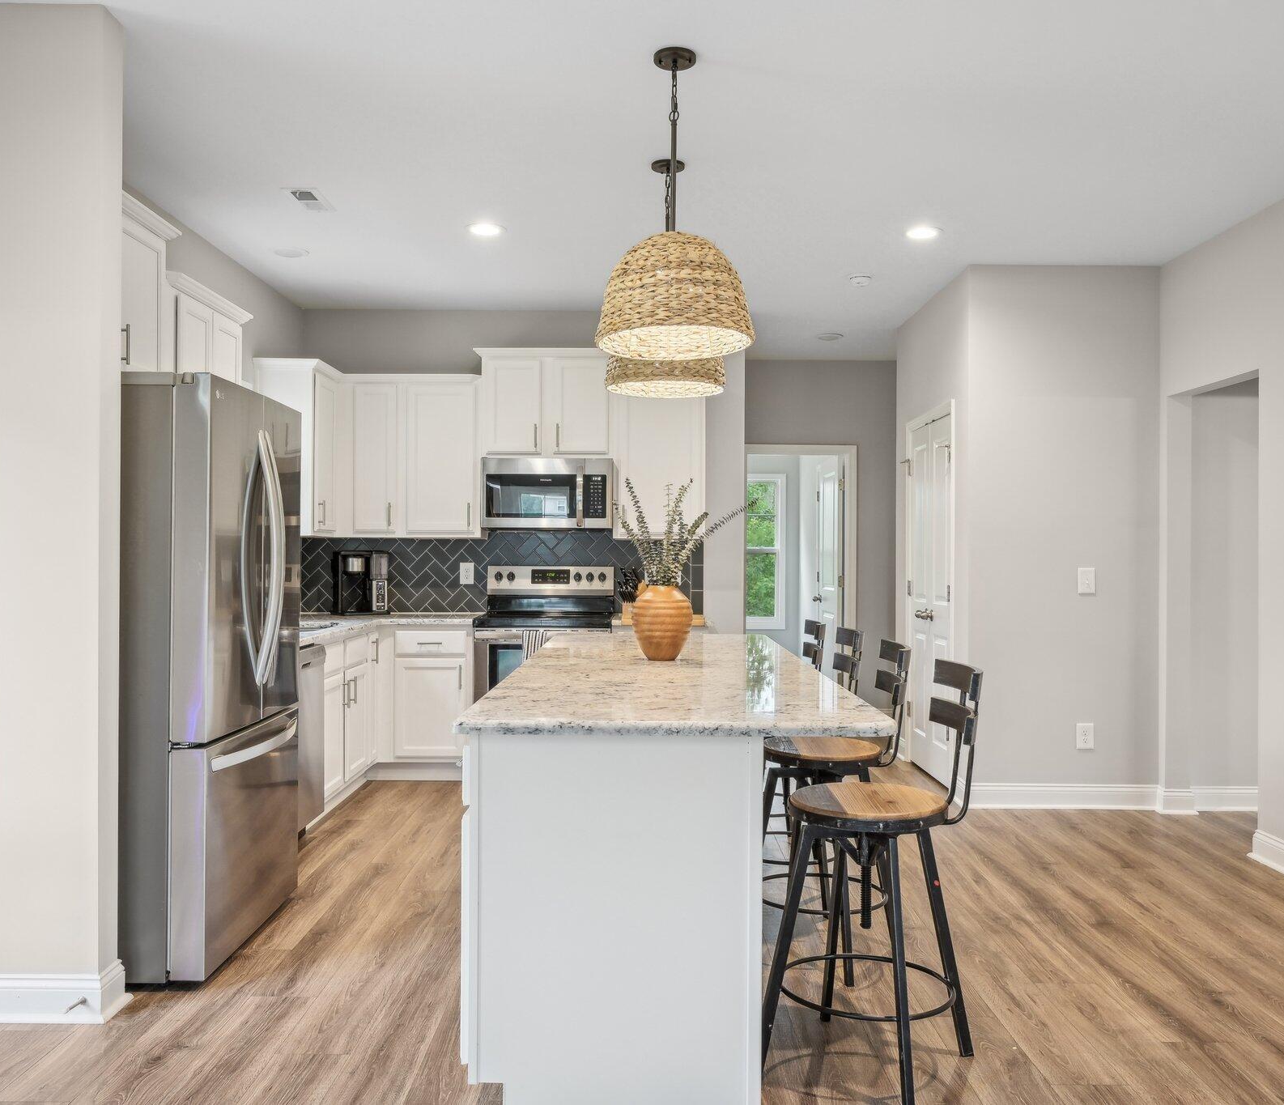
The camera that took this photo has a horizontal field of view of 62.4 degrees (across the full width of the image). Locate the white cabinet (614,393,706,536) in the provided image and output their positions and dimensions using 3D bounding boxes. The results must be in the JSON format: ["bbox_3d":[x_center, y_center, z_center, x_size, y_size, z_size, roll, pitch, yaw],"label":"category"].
[{"bbox_3d":[0.103,-0.545,6.194,0.535,0.907,0.370,0,0,1],"label":"white cabinet"}]

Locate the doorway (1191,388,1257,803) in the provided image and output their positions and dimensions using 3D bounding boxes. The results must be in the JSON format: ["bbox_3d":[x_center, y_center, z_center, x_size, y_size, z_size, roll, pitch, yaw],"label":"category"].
[{"bbox_3d":[2.667,0.268,4.876,0.130,2.081,0.810,0,0,1],"label":"doorway"}]

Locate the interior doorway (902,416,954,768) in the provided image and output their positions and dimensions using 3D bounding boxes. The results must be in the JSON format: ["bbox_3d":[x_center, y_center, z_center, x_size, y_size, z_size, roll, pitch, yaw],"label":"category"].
[{"bbox_3d":[1.665,0.242,6.005,0.110,2.065,0.990,0,0,0],"label":"interior doorway"}]

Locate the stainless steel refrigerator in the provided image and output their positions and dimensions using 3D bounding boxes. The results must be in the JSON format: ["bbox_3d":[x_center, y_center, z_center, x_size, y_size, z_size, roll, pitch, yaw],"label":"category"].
[{"bbox_3d":[-1.624,0.380,3.508,0.840,1.810,0.830,0,0,1],"label":"stainless steel refrigerator"}]

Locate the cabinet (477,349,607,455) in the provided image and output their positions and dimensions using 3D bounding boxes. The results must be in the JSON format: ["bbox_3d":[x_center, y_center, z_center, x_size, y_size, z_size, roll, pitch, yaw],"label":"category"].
[{"bbox_3d":[-0.536,-0.858,6.270,0.780,0.618,0.360,0,0,0],"label":"cabinet"}]

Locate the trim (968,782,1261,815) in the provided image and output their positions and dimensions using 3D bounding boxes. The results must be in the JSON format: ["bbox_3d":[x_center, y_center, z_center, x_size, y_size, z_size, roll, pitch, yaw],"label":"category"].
[{"bbox_3d":[2.335,1.212,5.235,1.410,0.133,0.130,0,0,0],"label":"trim"}]

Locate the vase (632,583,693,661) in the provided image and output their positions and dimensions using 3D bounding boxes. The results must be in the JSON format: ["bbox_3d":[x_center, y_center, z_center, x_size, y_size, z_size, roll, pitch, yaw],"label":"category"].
[{"bbox_3d":[0.075,0.247,3.789,0.218,0.266,0.218,0,0,1],"label":"vase"}]

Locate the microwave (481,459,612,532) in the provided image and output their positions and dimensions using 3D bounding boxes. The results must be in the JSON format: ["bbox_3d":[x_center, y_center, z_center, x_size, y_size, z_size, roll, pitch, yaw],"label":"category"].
[{"bbox_3d":[-0.536,-0.334,6.250,0.756,0.408,0.400,0,0,0],"label":"microwave"}]

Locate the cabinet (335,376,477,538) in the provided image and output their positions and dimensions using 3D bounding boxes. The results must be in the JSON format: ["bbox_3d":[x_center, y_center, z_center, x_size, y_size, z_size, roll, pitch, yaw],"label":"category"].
[{"bbox_3d":[-1.355,-0.552,6.270,0.870,0.932,0.360,0,0,0],"label":"cabinet"}]

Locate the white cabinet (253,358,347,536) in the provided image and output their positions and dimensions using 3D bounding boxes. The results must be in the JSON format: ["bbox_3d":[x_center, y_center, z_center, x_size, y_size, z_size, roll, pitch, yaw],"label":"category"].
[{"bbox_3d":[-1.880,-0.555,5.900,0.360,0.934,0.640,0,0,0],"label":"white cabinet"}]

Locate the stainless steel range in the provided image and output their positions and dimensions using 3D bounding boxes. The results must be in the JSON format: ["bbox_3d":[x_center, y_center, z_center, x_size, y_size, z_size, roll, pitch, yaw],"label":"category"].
[{"bbox_3d":[-0.541,0.677,6.095,0.757,1.195,0.670,0,0,0],"label":"stainless steel range"}]

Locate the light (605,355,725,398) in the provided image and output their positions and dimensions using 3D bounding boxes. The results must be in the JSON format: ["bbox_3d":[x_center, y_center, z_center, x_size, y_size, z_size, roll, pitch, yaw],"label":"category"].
[{"bbox_3d":[0.090,-0.782,4.020,0.460,0.335,0.460,0,0,0],"label":"light"}]

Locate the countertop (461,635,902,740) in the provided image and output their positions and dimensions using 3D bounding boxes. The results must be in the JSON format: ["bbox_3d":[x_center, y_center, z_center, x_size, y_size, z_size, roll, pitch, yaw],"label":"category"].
[{"bbox_3d":[0.070,0.383,3.480,0.960,0.033,2.420,0,0,0],"label":"countertop"}]

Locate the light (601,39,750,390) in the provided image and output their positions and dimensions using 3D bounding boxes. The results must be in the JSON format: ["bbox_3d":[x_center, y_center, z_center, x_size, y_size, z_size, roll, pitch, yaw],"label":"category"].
[{"bbox_3d":[0.104,-1.032,3.126,0.456,0.853,0.456,0,0,1],"label":"light"}]

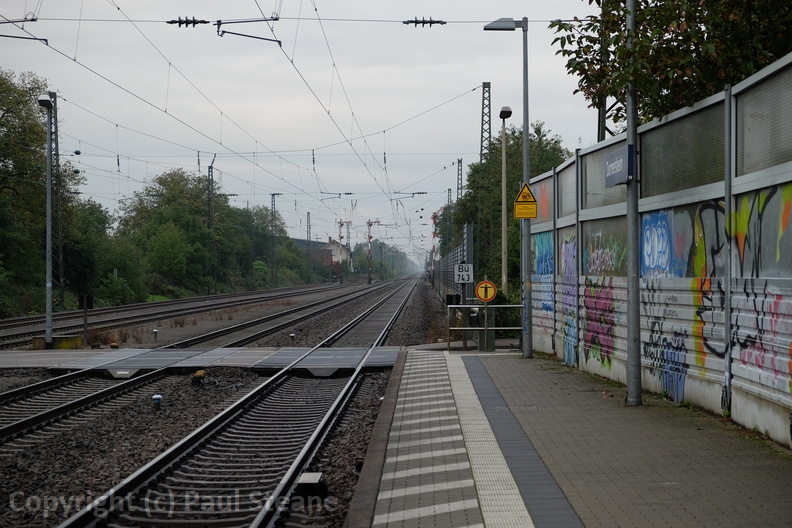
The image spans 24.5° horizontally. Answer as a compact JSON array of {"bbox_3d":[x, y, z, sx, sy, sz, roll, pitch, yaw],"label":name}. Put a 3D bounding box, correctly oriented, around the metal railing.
[{"bbox_3d":[1.745,1.254,35.600,1.462,0.900,0.060,0,0,1],"label":"metal railing"}]

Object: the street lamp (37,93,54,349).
[{"bbox_3d":[-9.163,-1.096,47.520,0.360,6.652,0.650,0,0,3],"label":"street lamp"}]

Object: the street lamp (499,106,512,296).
[{"bbox_3d":[3.187,-1.177,52.720,0.360,6.772,0.650,0,0,-3],"label":"street lamp"}]

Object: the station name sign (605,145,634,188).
[{"bbox_3d":[2.736,-1.166,22.450,0.065,0.410,2.550,0,0,1],"label":"station name sign"}]

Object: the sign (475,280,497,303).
[{"bbox_3d":[1.760,0.539,35.500,0.410,0.410,0.030,0,0,1],"label":"sign"}]

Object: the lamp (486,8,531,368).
[{"bbox_3d":[2.040,-1.394,33.400,0.850,6.256,0.290,0,0,1],"label":"lamp"}]

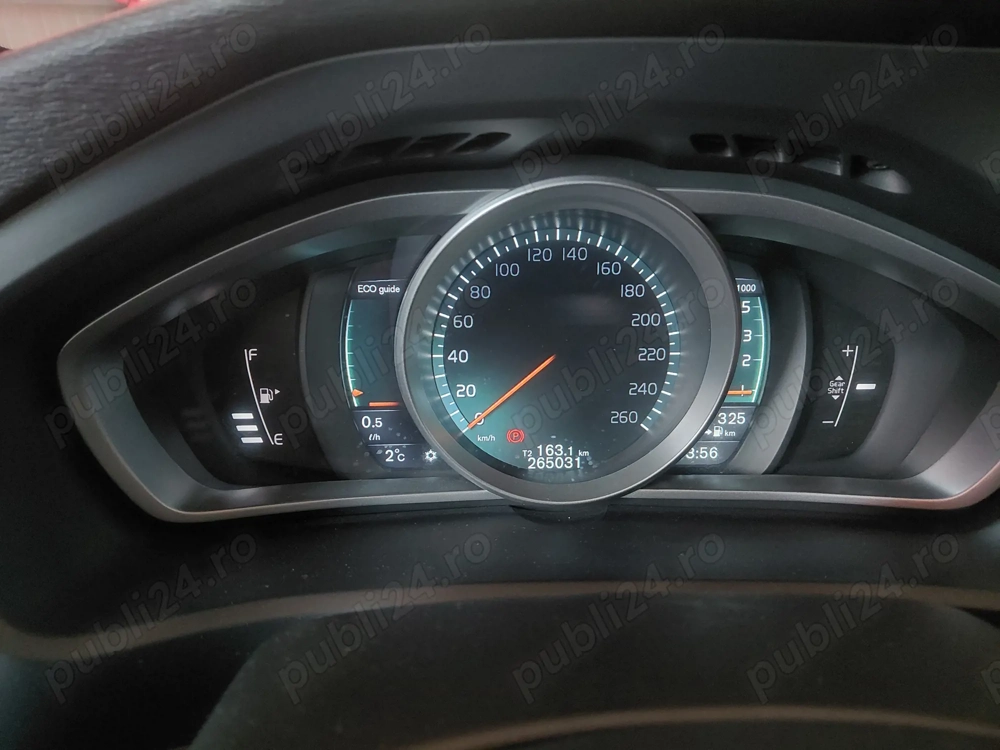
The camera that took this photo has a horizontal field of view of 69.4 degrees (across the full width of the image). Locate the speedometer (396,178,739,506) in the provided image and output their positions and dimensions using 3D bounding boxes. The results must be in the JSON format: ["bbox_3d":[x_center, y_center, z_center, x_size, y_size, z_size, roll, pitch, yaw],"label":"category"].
[{"bbox_3d":[0.025,-0.012,0.281,0.128,0.128,0.032,-1,12,-3],"label":"speedometer"}]

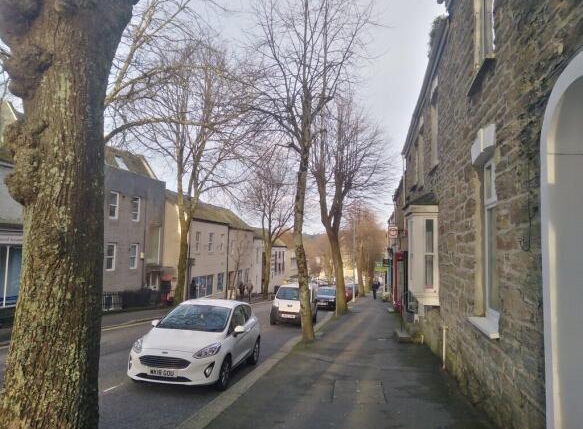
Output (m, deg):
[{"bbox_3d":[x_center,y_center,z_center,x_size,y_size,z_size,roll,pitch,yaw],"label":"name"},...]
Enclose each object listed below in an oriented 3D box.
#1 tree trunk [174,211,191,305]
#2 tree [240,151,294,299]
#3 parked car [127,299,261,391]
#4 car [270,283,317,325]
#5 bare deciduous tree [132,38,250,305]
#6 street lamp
[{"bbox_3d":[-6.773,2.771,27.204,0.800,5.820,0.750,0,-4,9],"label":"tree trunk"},{"bbox_3d":[-2.302,0.898,41.999,5.000,14.260,5.000,0,-4,9],"label":"tree"},{"bbox_3d":[-1.820,2.608,9.274,1.800,1.470,4.040,1,-8,9],"label":"parked car"},{"bbox_3d":[0.264,3.965,19.612,1.740,1.720,3.900,1,-8,9],"label":"car"},{"bbox_3d":[-6.494,-2.899,27.602,7.600,17.190,7.400,0,-4,9],"label":"bare deciduous tree"},{"bbox_3d":[5.579,3.869,38.772,0.400,7.760,0.320,0,-4,9],"label":"street lamp"}]

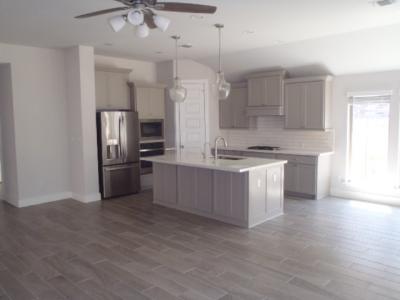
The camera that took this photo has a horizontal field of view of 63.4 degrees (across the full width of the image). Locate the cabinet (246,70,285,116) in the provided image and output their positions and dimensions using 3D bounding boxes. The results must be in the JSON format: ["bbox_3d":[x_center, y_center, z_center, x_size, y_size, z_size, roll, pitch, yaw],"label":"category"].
[{"bbox_3d":[1.585,-1.272,7.452,0.971,0.975,0.454,4,7,43],"label":"cabinet"}]

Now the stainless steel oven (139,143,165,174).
[{"bbox_3d":[-1.322,0.177,7.920,0.600,0.740,0.760,4,7,43],"label":"stainless steel oven"}]

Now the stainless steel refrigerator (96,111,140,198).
[{"bbox_3d":[-1.898,0.096,6.957,0.800,1.790,0.900,4,7,43],"label":"stainless steel refrigerator"}]

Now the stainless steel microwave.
[{"bbox_3d":[-1.326,-0.500,7.855,0.550,0.500,0.760,4,7,43],"label":"stainless steel microwave"}]

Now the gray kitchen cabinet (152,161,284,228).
[{"bbox_3d":[0.250,0.640,5.947,2.288,0.872,1.025,4,7,43],"label":"gray kitchen cabinet"}]

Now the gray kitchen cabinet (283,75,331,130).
[{"bbox_3d":[2.297,-0.963,6.888,0.930,1.075,0.355,4,7,43],"label":"gray kitchen cabinet"}]

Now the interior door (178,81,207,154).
[{"bbox_3d":[-0.181,-0.374,8.044,0.680,2.500,0.070,-1,5,-4],"label":"interior door"}]

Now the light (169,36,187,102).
[{"bbox_3d":[-0.412,-1.423,5.764,0.320,1.174,0.320,-1,5,0],"label":"light"}]

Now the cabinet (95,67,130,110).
[{"bbox_3d":[-2.018,-1.312,7.005,0.503,0.850,0.920,4,7,43],"label":"cabinet"}]

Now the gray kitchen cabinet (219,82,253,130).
[{"bbox_3d":[0.947,-1.065,8.140,0.916,1.085,0.345,4,7,43],"label":"gray kitchen cabinet"}]

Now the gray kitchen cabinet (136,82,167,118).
[{"bbox_3d":[-1.356,-1.177,7.821,0.640,0.835,0.870,4,7,43],"label":"gray kitchen cabinet"}]

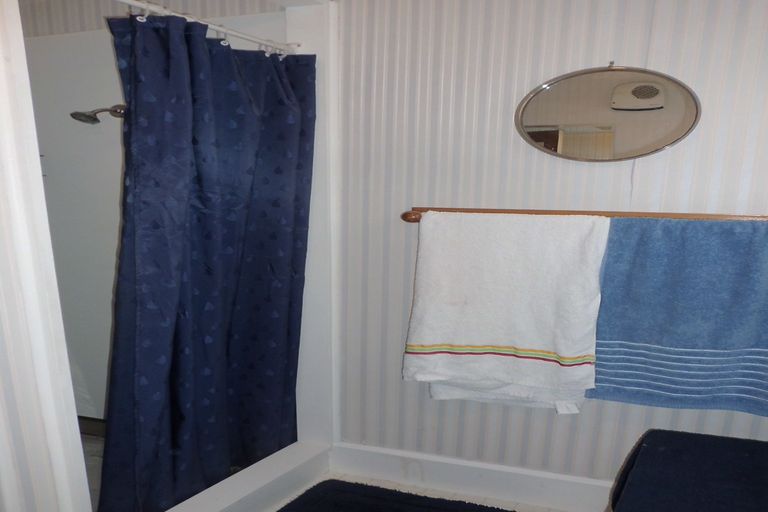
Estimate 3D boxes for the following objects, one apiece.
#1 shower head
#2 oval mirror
[{"bbox_3d":[-1.209,-0.605,2.371,0.105,0.100,0.240,4,12,14],"label":"shower head"},{"bbox_3d":[0.778,-0.496,1.960,0.615,0.326,0.030,4,12,14],"label":"oval mirror"}]

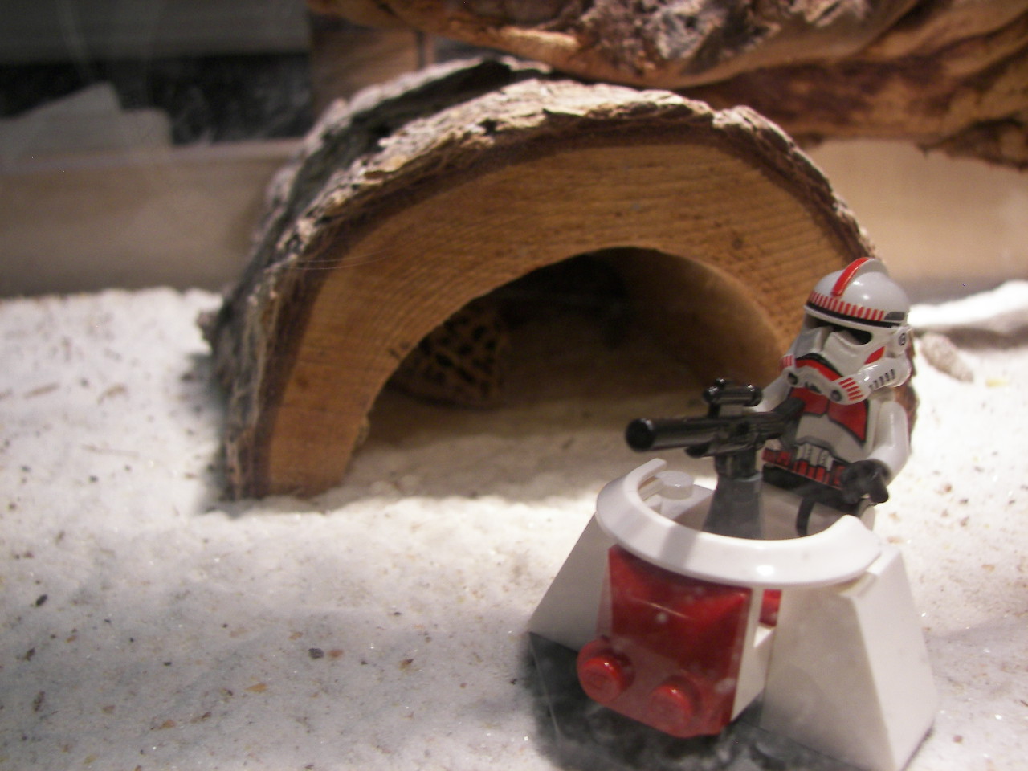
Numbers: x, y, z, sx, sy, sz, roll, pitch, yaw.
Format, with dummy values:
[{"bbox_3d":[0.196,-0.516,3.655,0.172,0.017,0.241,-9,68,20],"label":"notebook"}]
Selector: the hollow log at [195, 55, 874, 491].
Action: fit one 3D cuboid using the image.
[{"bbox_3d":[0.004,-0.030,0.221,0.128,0.071,0.084,-5,20,-14],"label":"hollow log"}]

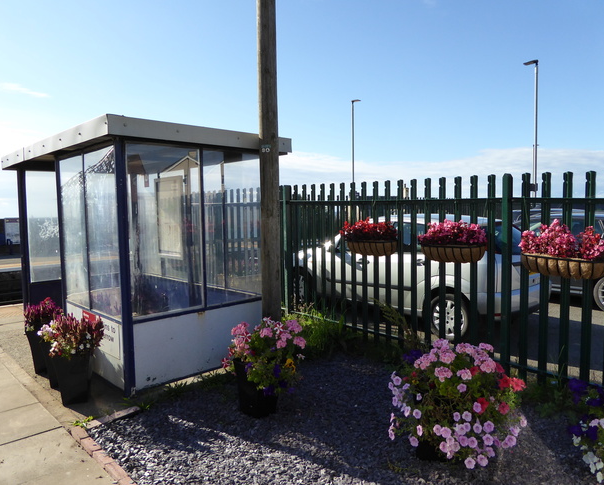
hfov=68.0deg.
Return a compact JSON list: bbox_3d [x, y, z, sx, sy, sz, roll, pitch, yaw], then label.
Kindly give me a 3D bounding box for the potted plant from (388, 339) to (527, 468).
[{"bbox_3d":[1.056,1.021,3.016,0.923,0.752,0.819,0,5,0],"label":"potted plant"}]

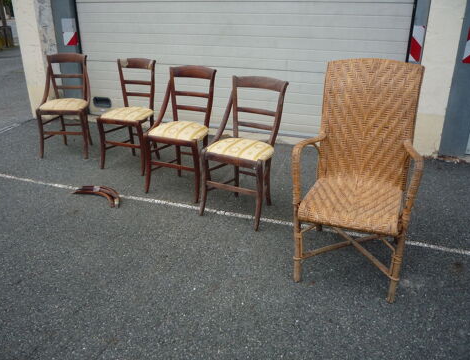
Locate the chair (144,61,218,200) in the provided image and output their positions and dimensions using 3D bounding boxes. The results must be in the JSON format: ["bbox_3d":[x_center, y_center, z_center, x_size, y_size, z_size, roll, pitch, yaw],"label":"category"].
[{"bbox_3d":[-0.385,-0.350,3.019,0.442,0.871,0.462,9,25,21],"label":"chair"}]

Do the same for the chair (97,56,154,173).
[{"bbox_3d":[-0.879,-0.544,3.484,0.442,0.871,0.462,8,25,19],"label":"chair"}]

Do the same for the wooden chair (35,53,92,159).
[{"bbox_3d":[-1.556,-0.681,3.826,0.442,0.871,0.462,0,23,2],"label":"wooden chair"}]

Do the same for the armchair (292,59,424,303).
[{"bbox_3d":[0.609,-0.025,2.040,0.510,1.024,0.604,9,25,21],"label":"armchair"}]

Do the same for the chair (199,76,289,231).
[{"bbox_3d":[0.054,-0.198,2.652,0.442,0.871,0.462,12,26,27],"label":"chair"}]

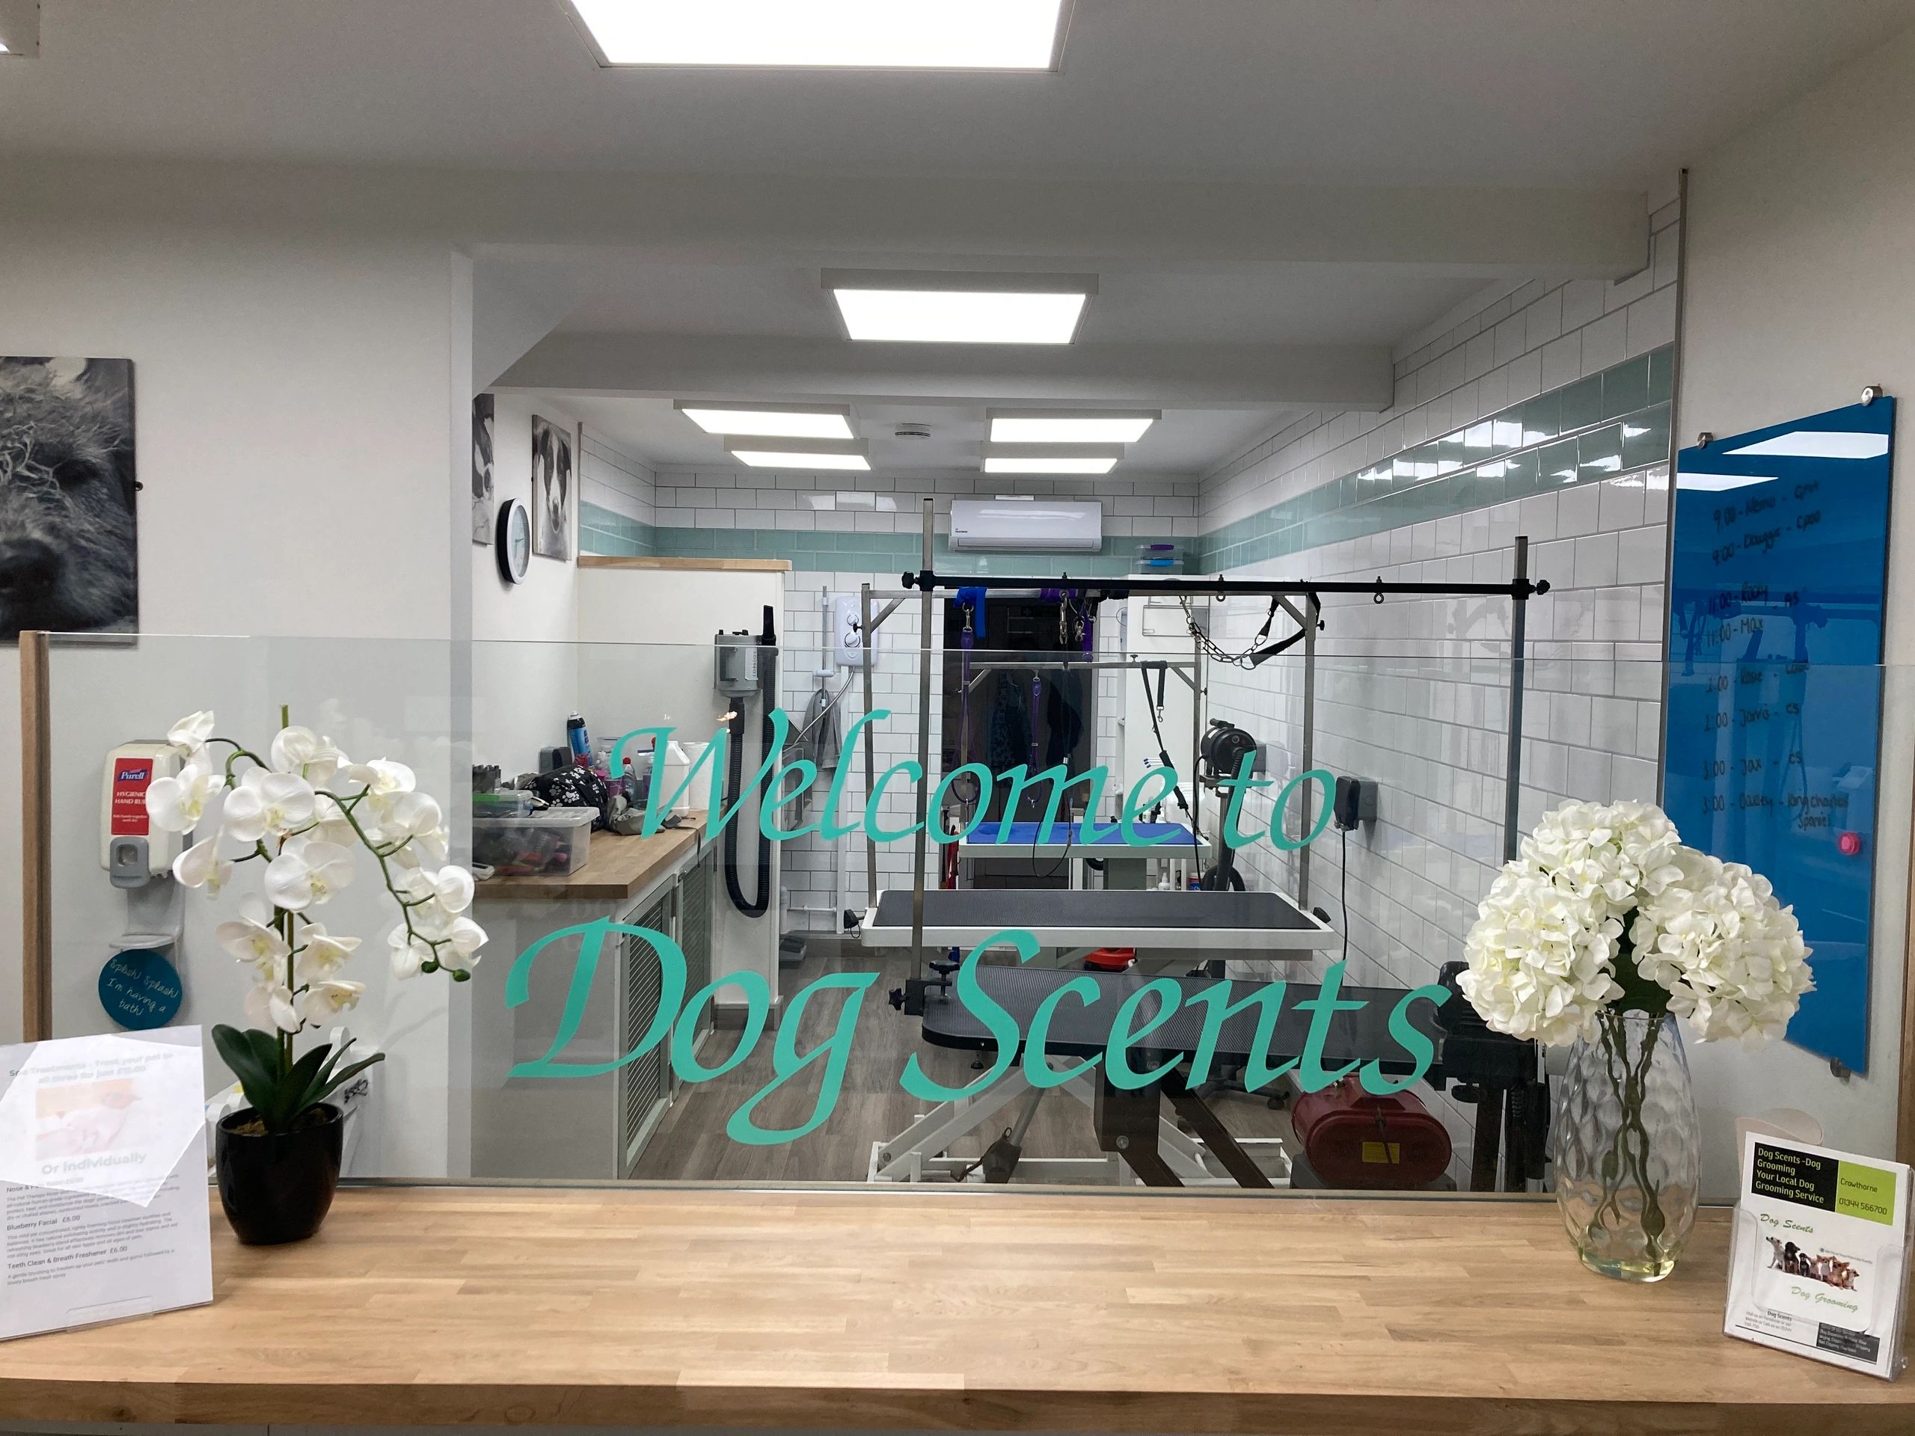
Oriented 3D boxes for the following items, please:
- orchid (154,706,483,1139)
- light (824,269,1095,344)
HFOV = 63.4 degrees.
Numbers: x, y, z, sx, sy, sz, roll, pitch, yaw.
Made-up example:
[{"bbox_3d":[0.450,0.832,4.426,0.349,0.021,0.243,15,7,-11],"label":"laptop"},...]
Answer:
[{"bbox_3d":[-0.742,0.236,1.824,0.365,0.486,0.240,0,3,-15],"label":"orchid"},{"bbox_3d":[0.008,-0.996,3.775,0.611,0.045,0.611,1,3,0],"label":"light"}]

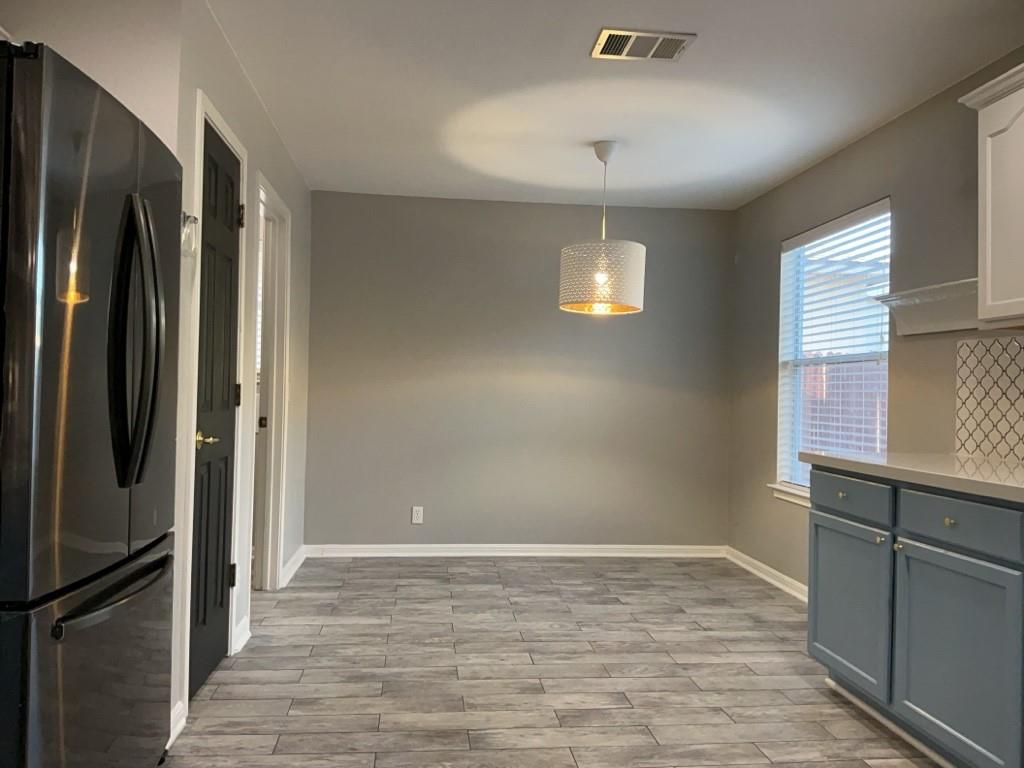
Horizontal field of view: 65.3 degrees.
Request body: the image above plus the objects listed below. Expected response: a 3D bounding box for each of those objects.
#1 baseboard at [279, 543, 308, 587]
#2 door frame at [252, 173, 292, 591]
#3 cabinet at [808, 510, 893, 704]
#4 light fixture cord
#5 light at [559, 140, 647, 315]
[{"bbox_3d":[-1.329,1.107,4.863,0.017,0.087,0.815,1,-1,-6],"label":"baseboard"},{"bbox_3d":[-1.276,0.089,4.019,0.140,2.108,0.890,1,-1,-6],"label":"door frame"},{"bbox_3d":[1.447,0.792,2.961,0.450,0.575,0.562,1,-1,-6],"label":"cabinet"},{"bbox_3d":[0.475,-0.934,4.136,0.016,0.448,0.016,1,-1,-6],"label":"light fixture cord"},{"bbox_3d":[0.473,-0.818,4.135,0.440,0.874,0.440,1,-1,-6],"label":"light"}]

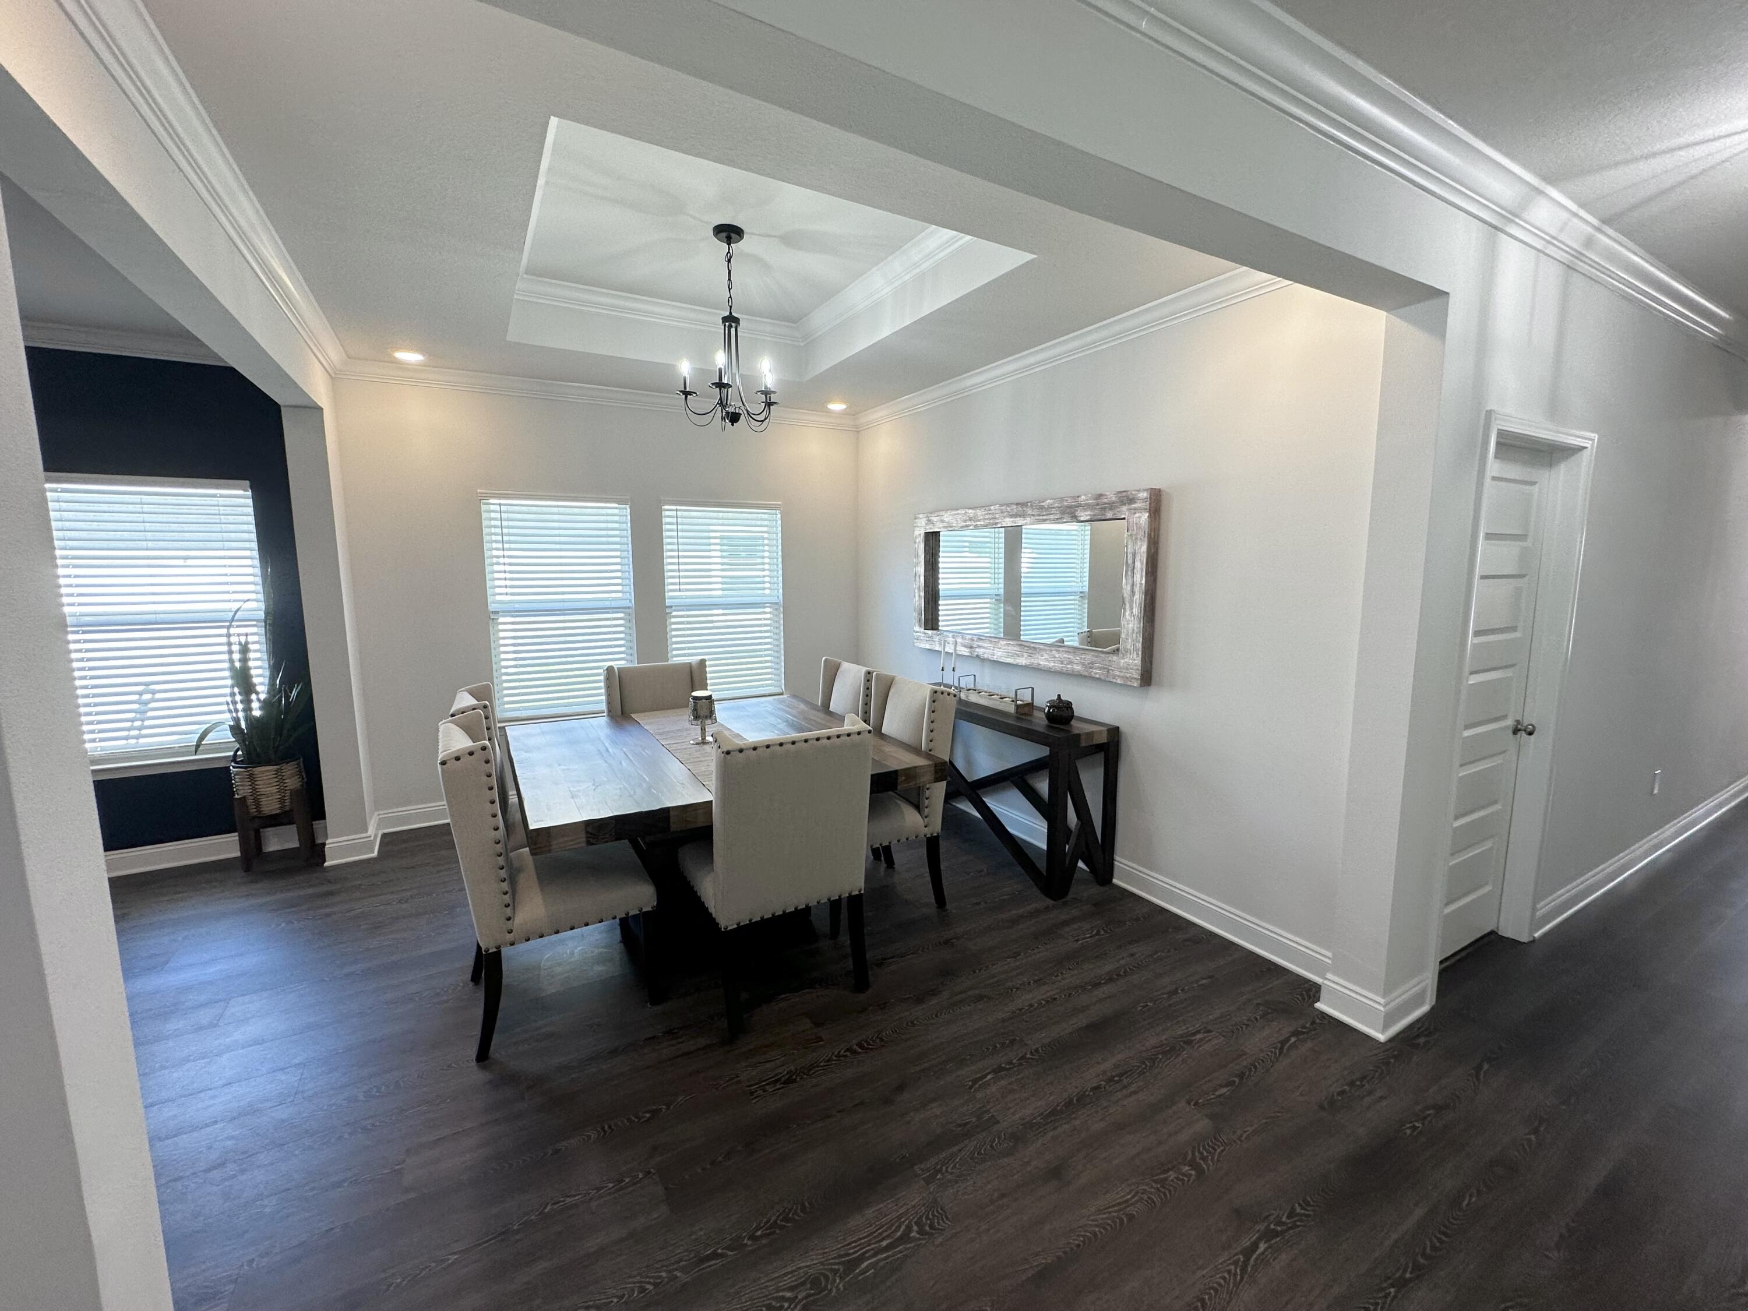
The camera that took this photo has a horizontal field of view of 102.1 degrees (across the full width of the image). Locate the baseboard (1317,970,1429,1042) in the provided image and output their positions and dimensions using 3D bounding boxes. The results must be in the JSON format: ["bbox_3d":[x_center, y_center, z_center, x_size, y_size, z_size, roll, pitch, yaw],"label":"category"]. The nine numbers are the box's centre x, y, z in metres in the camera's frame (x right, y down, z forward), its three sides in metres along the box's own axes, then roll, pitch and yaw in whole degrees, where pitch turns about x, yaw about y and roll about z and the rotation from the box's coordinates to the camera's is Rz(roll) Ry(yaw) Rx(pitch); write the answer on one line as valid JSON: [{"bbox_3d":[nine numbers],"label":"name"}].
[{"bbox_3d":[1.816,1.214,2.566,0.349,0.140,0.235,-4,9,-29],"label":"baseboard"}]

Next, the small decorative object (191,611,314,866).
[{"bbox_3d":[-3.307,0.437,3.814,0.436,1.411,0.380,-5,9,-30],"label":"small decorative object"}]

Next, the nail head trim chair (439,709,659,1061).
[{"bbox_3d":[-1.184,0.766,2.615,0.646,1.046,0.557,-5,9,-30],"label":"nail head trim chair"}]

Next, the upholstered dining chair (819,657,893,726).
[{"bbox_3d":[-0.341,0.582,3.916,0.650,1.055,0.560,-4,9,-29],"label":"upholstered dining chair"}]

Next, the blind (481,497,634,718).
[{"bbox_3d":[-2.055,-0.315,4.686,0.877,1.445,0.060,-4,9,-29],"label":"blind"}]

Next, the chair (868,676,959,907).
[{"bbox_3d":[-0.048,0.662,3.368,0.646,1.046,0.557,-5,9,-30],"label":"chair"}]

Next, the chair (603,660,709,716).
[{"bbox_3d":[-1.173,0.576,4.076,0.557,1.046,0.646,-5,9,-30],"label":"chair"}]

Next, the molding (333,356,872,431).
[{"bbox_3d":[-1.548,-1.704,4.722,3.345,0.097,0.100,-4,9,-29],"label":"molding"}]

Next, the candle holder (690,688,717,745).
[{"bbox_3d":[-0.816,0.295,3.383,0.134,0.241,0.134,-4,9,-29],"label":"candle holder"}]

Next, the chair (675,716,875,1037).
[{"bbox_3d":[-0.392,0.747,2.729,0.557,1.046,0.646,-5,9,-30],"label":"chair"}]

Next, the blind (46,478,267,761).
[{"bbox_3d":[-3.741,-0.196,3.667,0.883,1.415,0.065,-5,9,-30],"label":"blind"}]

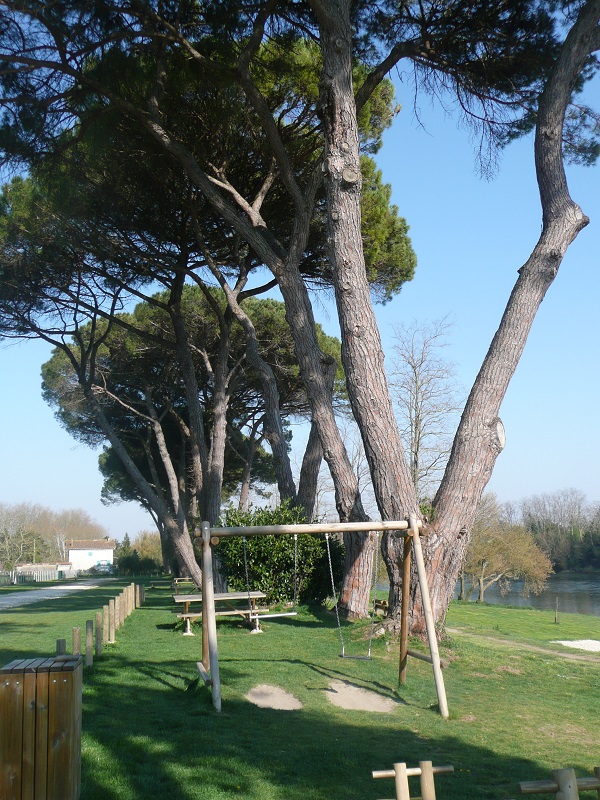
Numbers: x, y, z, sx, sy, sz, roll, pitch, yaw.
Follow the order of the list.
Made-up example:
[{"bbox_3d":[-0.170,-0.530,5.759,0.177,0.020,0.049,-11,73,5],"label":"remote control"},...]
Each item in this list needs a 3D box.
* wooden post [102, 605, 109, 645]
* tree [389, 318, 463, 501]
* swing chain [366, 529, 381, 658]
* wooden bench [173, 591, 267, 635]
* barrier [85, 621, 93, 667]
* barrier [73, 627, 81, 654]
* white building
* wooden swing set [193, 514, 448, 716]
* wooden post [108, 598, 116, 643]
[{"bbox_3d":[-3.778,4.361,16.168,0.108,0.735,0.108,-1,-11,-9],"label":"wooden post"},{"bbox_3d":[6.343,2.562,42.333,4.200,14.307,4.200,-2,-11,0],"label":"tree"},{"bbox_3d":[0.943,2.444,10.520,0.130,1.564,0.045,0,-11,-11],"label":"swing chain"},{"bbox_3d":[-1.783,4.676,18.295,1.970,0.790,1.600,0,-11,-11],"label":"wooden bench"},{"bbox_3d":[-3.209,3.712,12.664,0.110,0.691,0.110,-1,-11,-9],"label":"barrier"},{"bbox_3d":[-3.021,3.441,11.232,0.105,0.730,0.105,-1,-11,-9],"label":"barrier"},{"bbox_3d":[-39.554,29.912,159.160,8.900,6.347,7.500,0,-11,-11],"label":"white building"},{"bbox_3d":[0.179,2.621,10.344,2.954,2.296,1.822,0,-11,-11],"label":"wooden swing set"},{"bbox_3d":[-3.825,4.513,16.978,0.105,0.841,0.105,-1,-11,-9],"label":"wooden post"}]

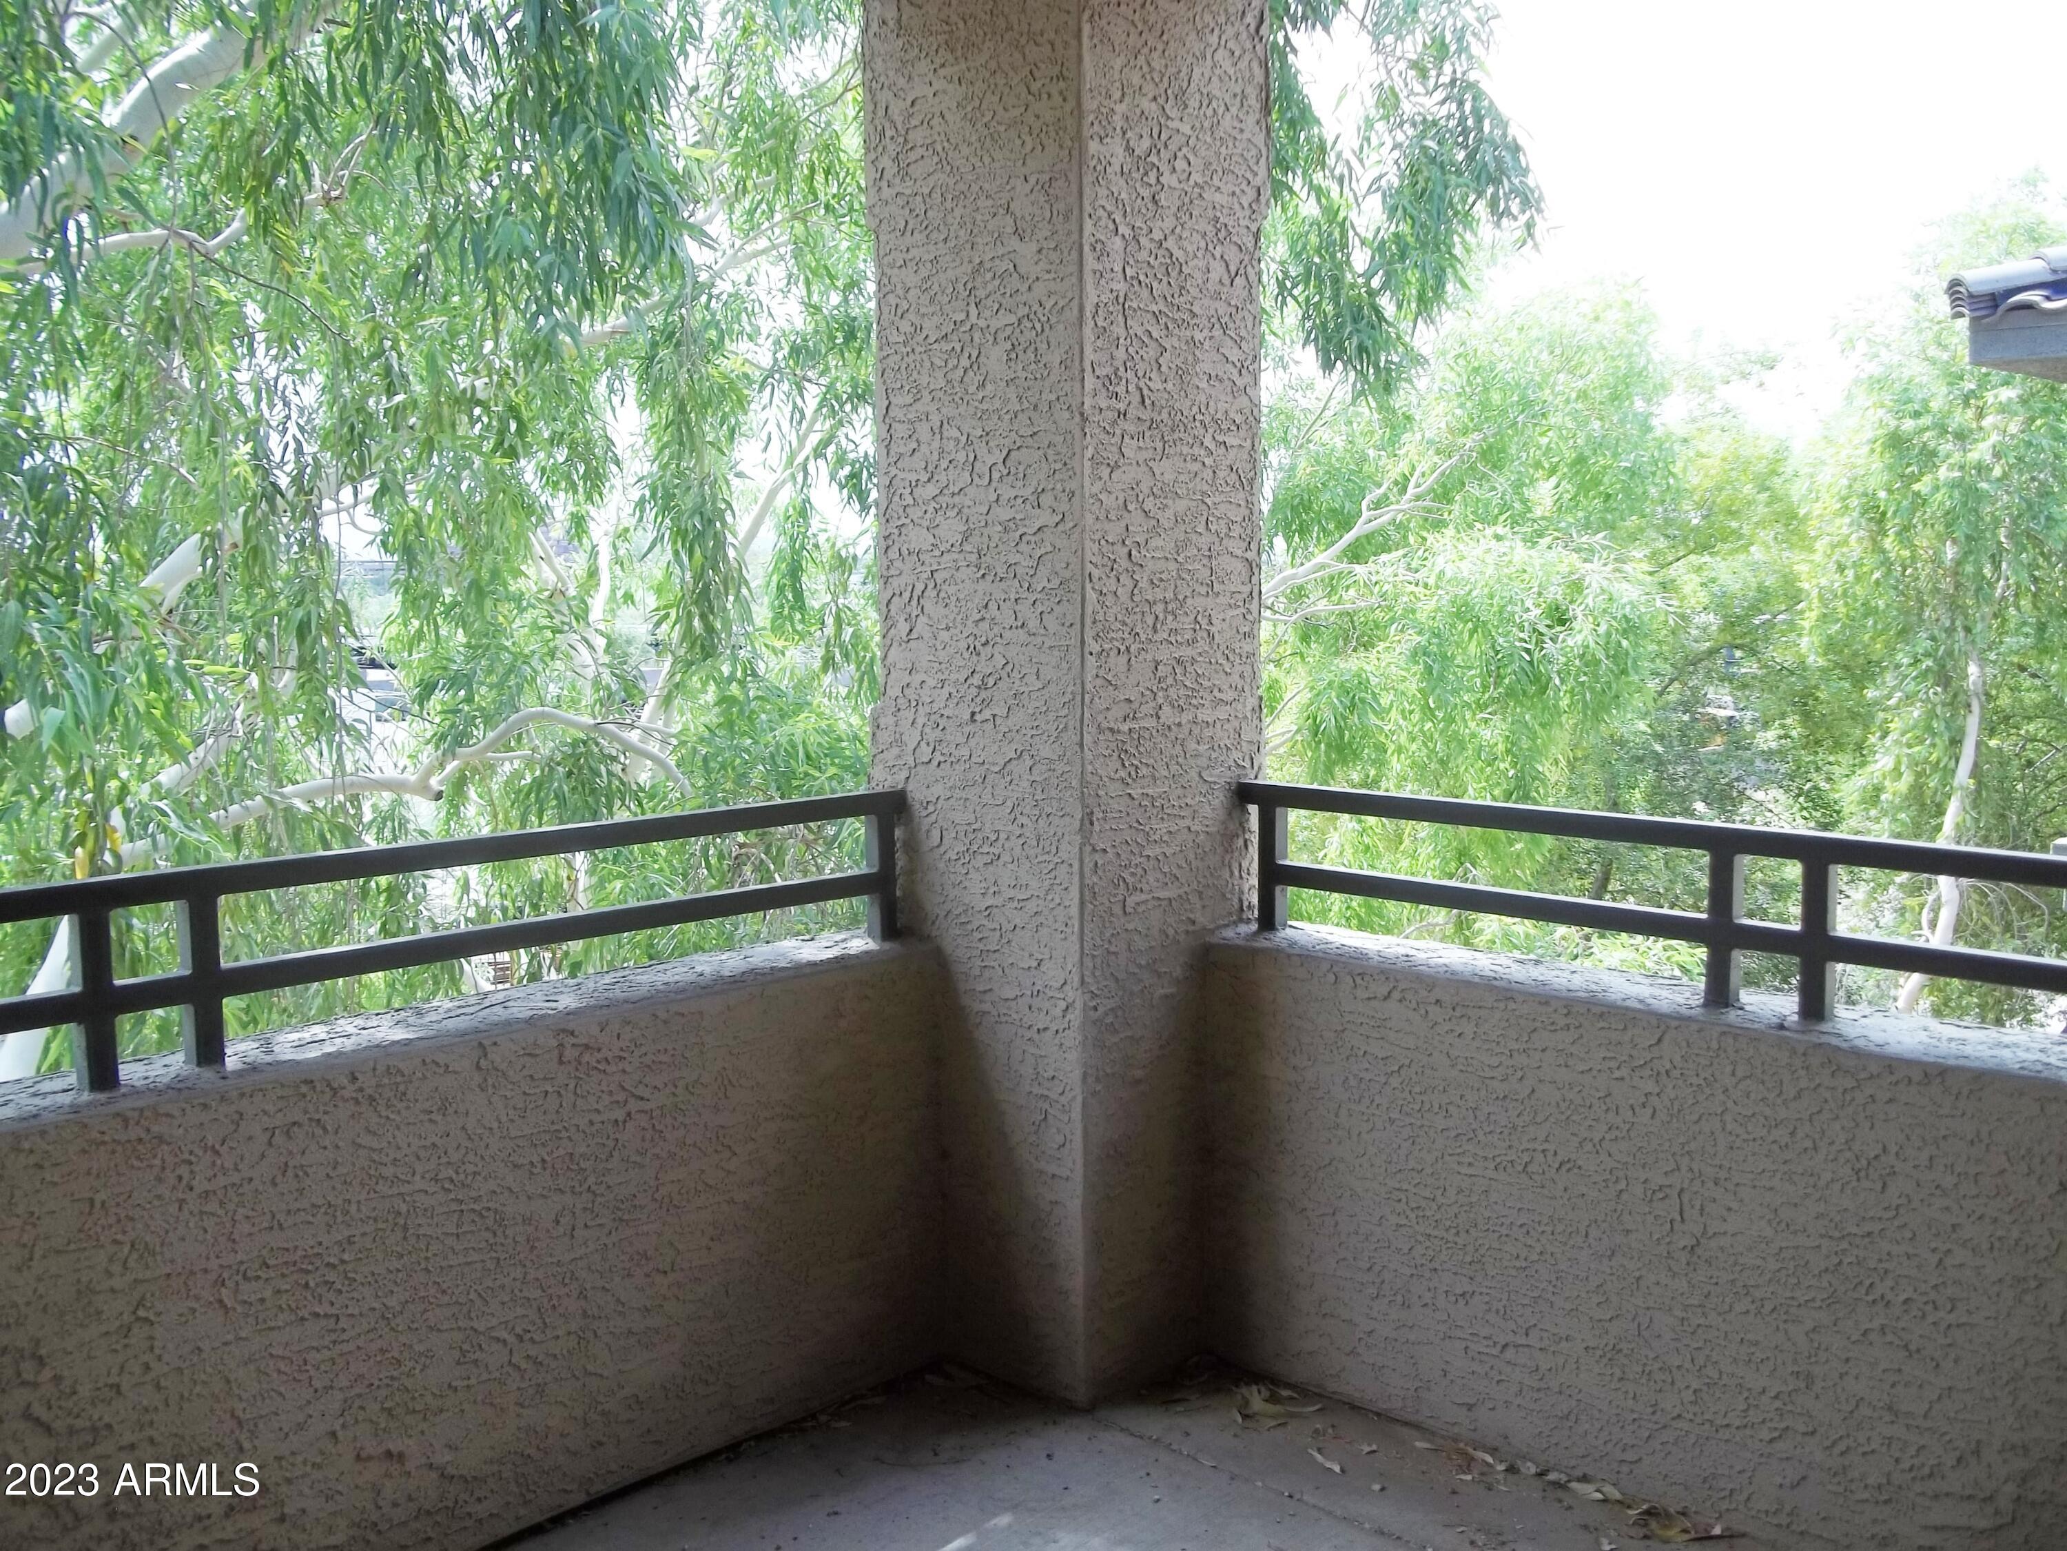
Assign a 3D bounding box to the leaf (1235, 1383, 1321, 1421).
[{"bbox_3d":[0.423,1.081,3.312,0.145,0.030,0.100,-1,6,0],"label":"leaf"}]

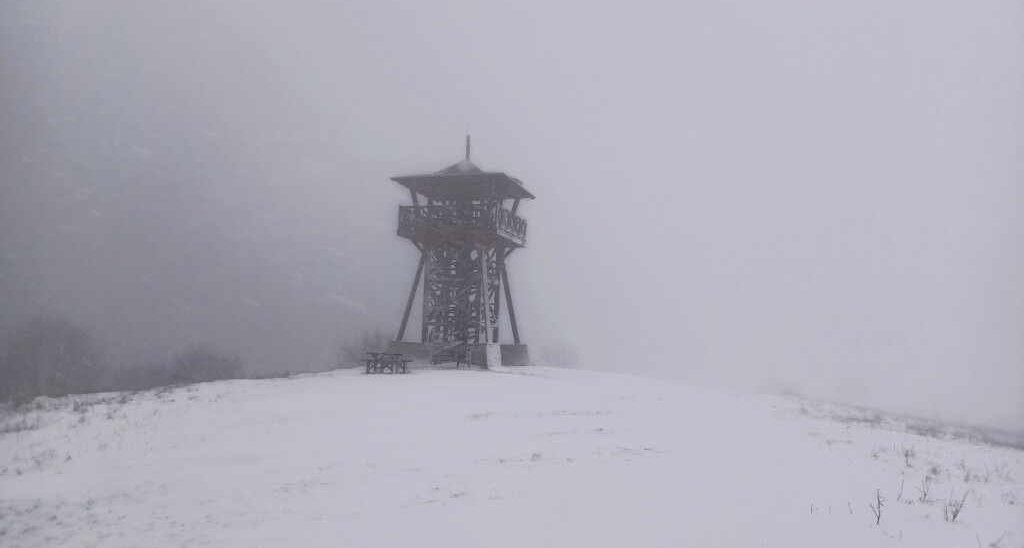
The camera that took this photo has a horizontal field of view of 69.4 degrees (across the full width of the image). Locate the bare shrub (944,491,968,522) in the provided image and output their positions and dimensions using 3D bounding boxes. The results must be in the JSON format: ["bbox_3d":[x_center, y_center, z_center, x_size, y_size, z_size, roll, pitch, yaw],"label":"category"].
[{"bbox_3d":[4.694,2.447,7.800,0.260,0.340,0.220,2,-5,0],"label":"bare shrub"}]

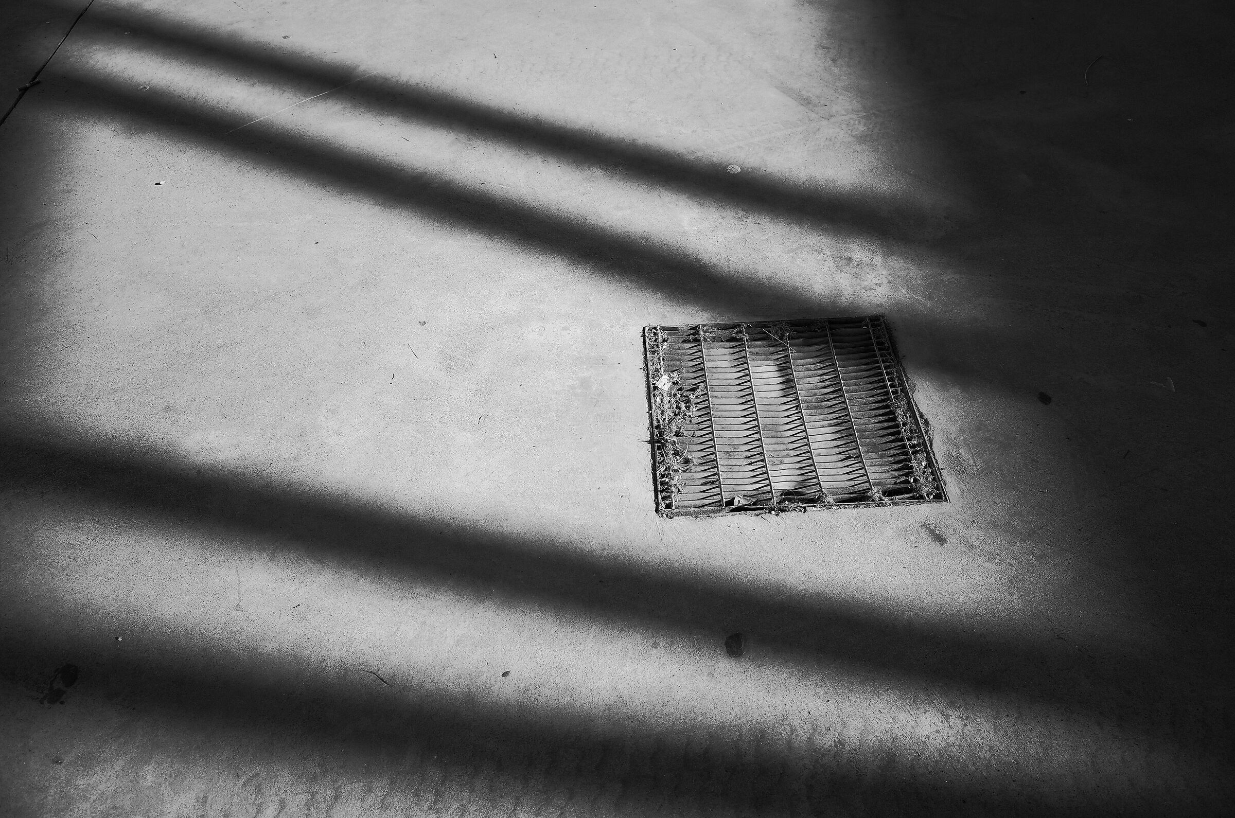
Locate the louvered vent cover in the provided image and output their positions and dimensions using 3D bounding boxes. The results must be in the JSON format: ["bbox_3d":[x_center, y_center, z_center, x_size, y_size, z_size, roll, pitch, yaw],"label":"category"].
[{"bbox_3d":[0.364,0.006,2.134,0.583,0.032,0.586,-3,45,0],"label":"louvered vent cover"}]

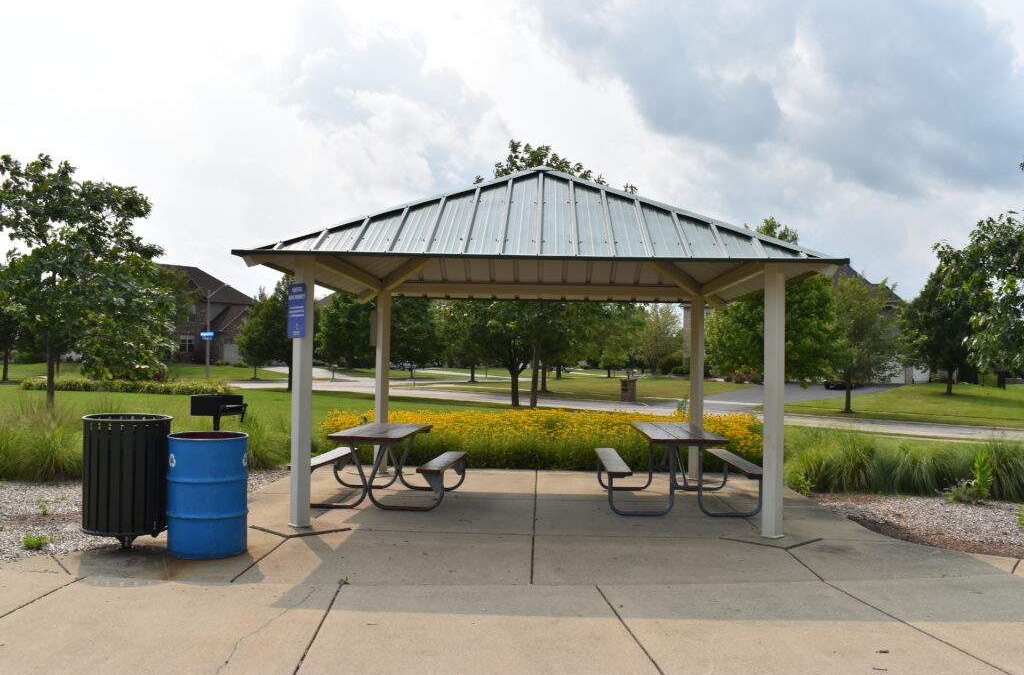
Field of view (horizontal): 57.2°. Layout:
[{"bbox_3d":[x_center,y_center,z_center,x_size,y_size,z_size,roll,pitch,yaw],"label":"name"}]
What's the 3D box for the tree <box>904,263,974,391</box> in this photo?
[{"bbox_3d":[22.595,-0.385,49.040,4.500,6.770,4.500,1,-2,0],"label":"tree"}]

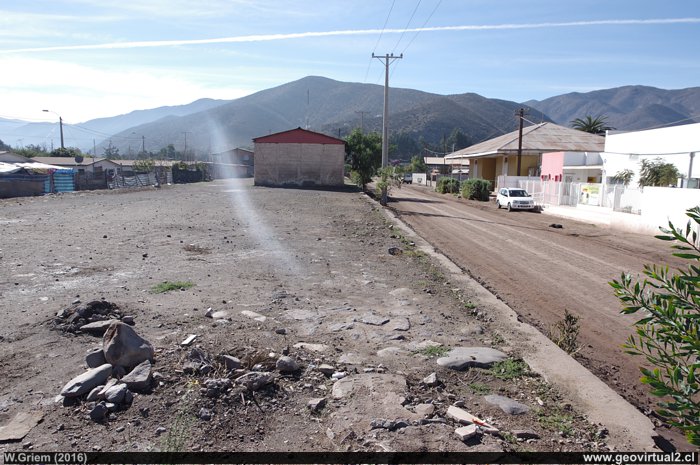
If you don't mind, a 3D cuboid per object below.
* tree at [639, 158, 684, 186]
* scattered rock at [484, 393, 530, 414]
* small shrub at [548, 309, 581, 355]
[{"bbox_3d":[15.970,-2.297,24.191,2.200,3.000,2.200,1,7,0],"label":"tree"},{"bbox_3d":[1.121,1.221,3.322,0.300,0.050,0.170,7,9,38],"label":"scattered rock"},{"bbox_3d":[2.114,1.023,4.634,0.330,0.530,0.330,1,7,0],"label":"small shrub"}]

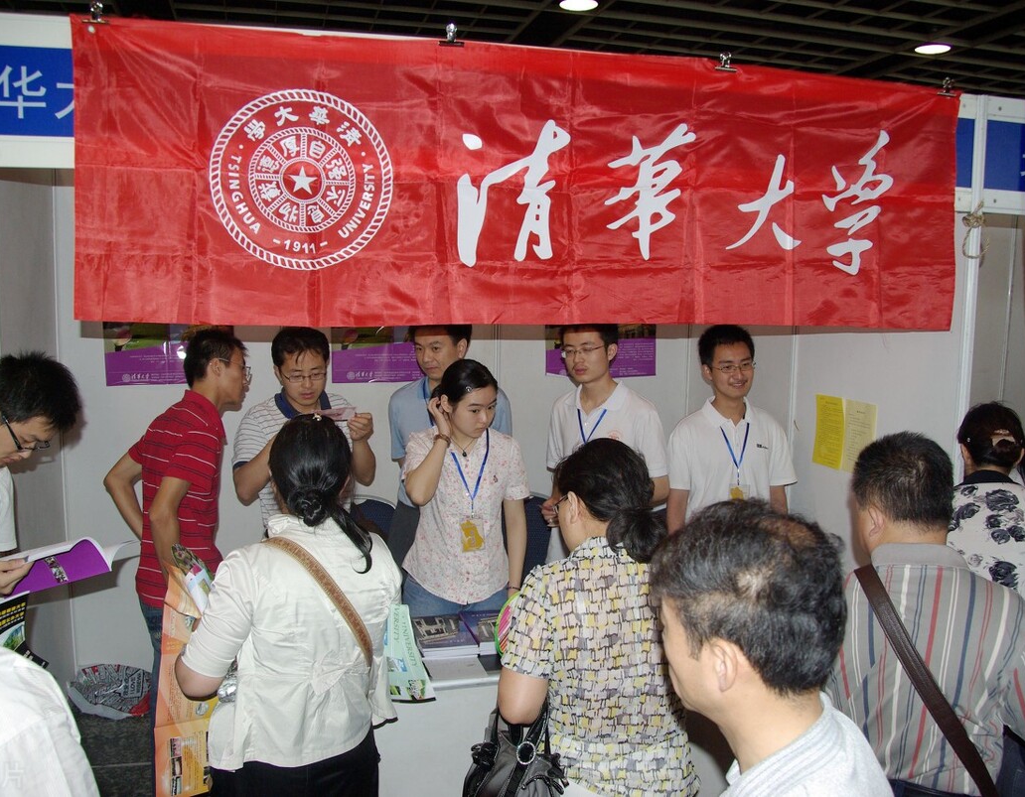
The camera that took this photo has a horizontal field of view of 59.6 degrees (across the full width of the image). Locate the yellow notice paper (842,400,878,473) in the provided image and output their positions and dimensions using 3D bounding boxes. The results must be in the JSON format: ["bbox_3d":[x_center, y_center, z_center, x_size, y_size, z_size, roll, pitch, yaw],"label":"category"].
[{"bbox_3d":[1.258,0.148,3.253,0.006,0.268,0.180,-1,5,-15],"label":"yellow notice paper"}]

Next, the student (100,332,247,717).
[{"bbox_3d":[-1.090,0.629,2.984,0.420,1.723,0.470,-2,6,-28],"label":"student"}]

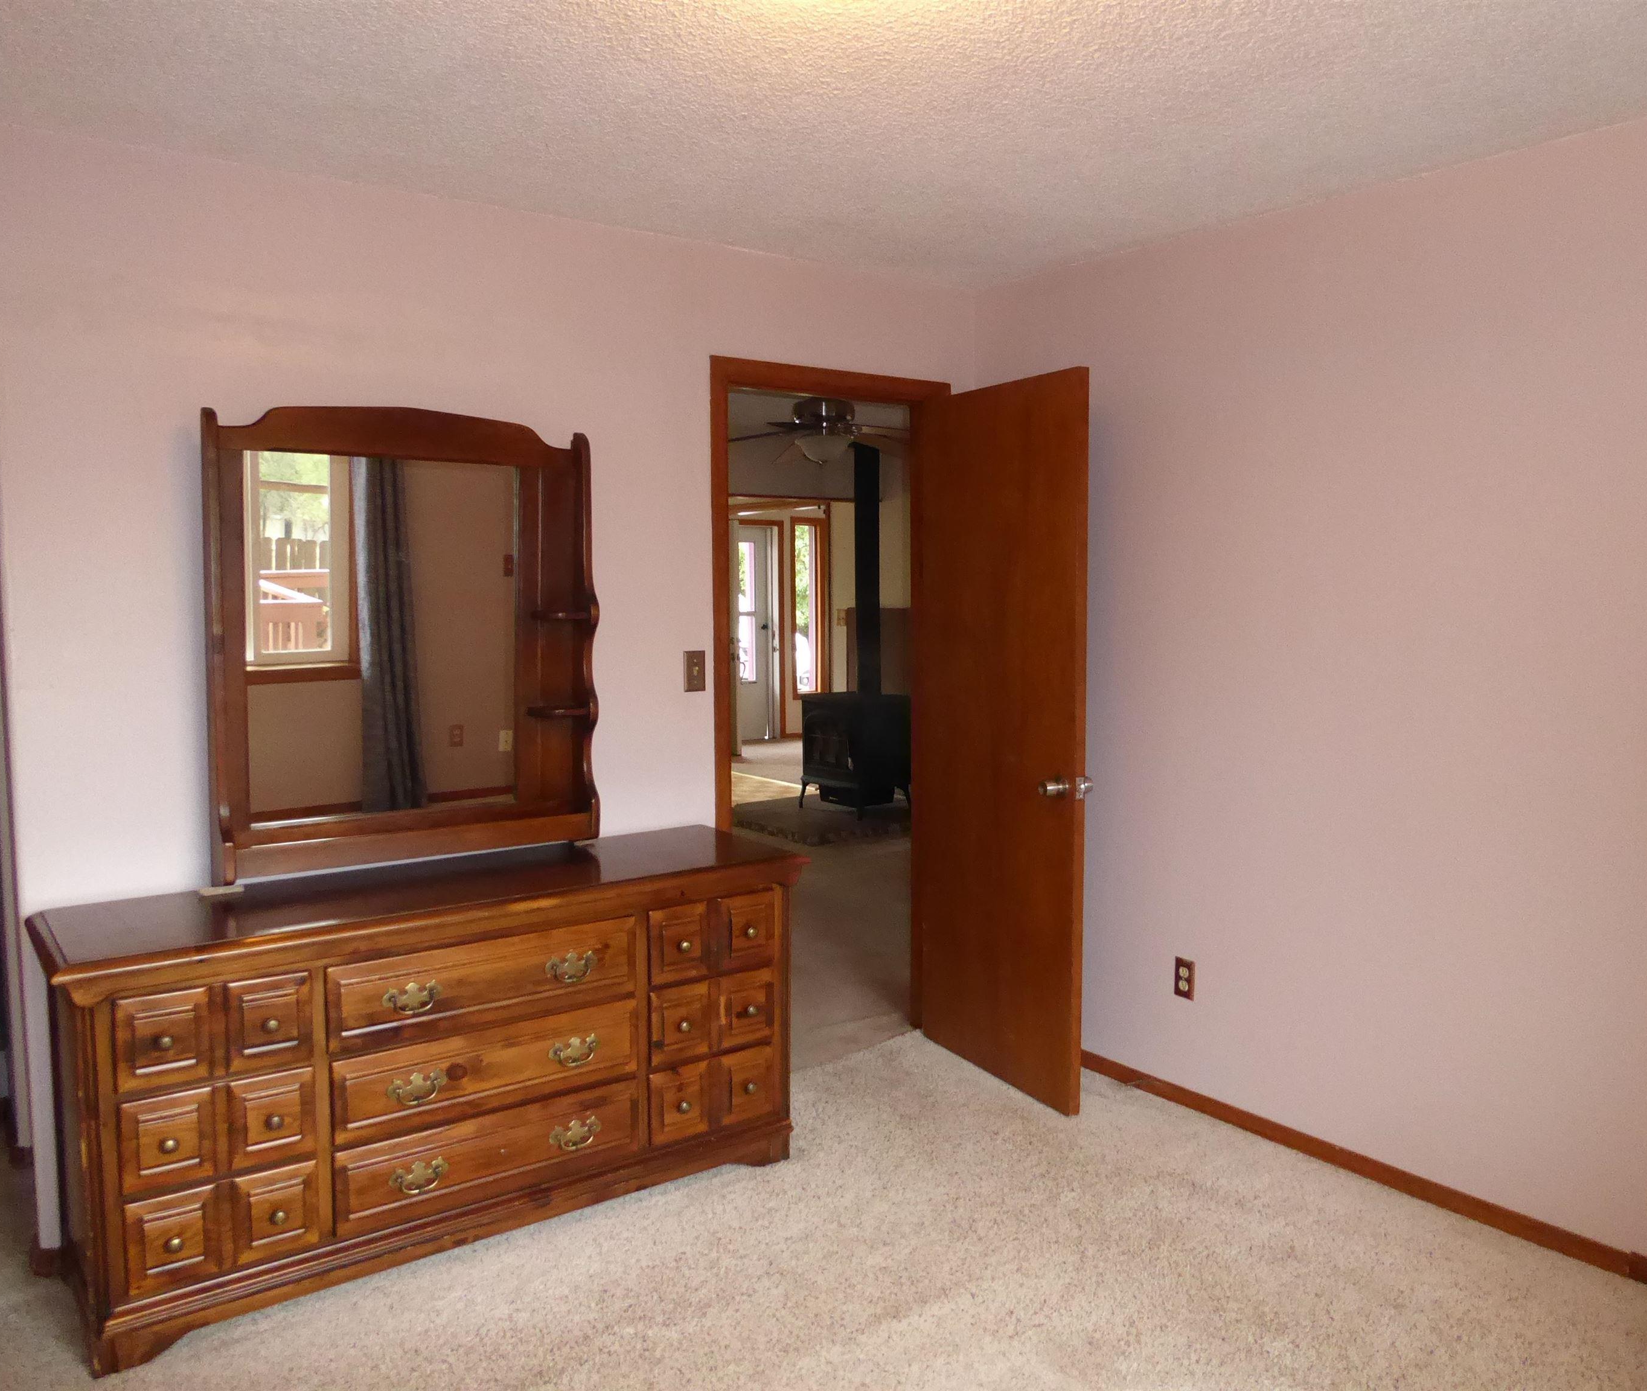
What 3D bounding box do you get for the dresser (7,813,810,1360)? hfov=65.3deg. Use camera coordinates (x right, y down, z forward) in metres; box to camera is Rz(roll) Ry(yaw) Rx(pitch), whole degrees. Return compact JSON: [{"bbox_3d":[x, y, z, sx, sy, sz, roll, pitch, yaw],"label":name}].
[{"bbox_3d":[-0.855,0.831,3.025,1.655,0.806,0.490,-4,7,-34],"label":"dresser"}]

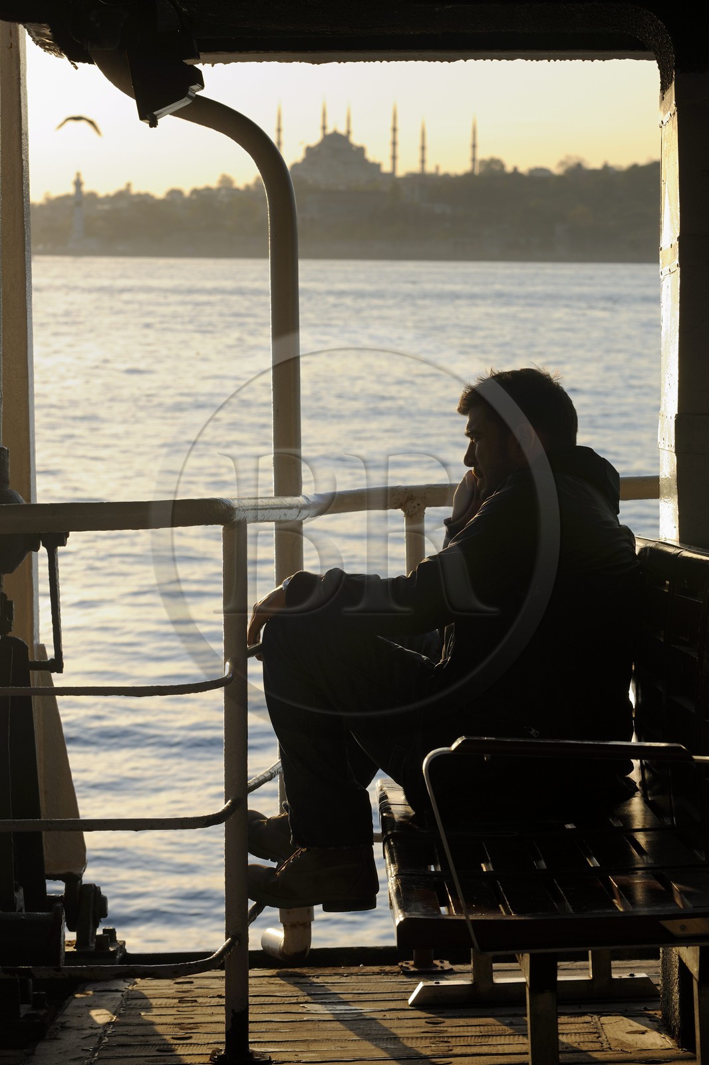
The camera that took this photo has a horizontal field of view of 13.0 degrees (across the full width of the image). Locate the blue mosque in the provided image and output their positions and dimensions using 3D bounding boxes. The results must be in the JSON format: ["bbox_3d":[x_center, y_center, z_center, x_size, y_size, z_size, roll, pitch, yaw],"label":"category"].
[{"bbox_3d":[14.515,-257.462,2081.827,119.000,64.000,67.000,-2,6,-29],"label":"blue mosque"}]

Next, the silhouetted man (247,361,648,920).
[{"bbox_3d":[0.170,0.207,6.100,0.750,1.030,0.540,1,5,6],"label":"silhouetted man"}]

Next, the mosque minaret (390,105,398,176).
[{"bbox_3d":[26.007,-254.663,2052.894,5.500,64.000,5.500,1,5,0],"label":"mosque minaret"}]

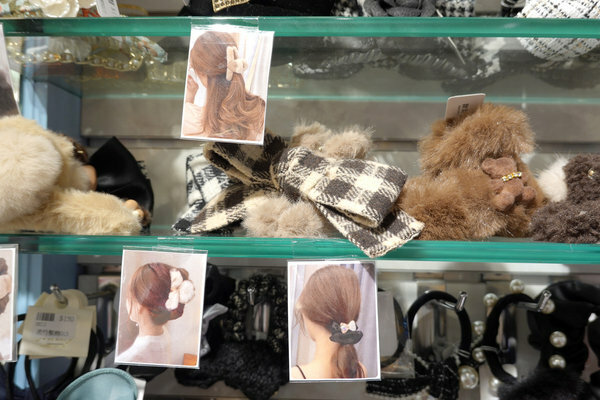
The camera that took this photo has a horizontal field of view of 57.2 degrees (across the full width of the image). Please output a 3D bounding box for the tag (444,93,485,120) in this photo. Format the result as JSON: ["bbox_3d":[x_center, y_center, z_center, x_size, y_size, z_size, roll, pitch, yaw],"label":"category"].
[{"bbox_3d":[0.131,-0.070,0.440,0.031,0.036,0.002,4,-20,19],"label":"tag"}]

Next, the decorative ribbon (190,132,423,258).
[{"bbox_3d":[0.003,-0.003,0.397,0.157,0.082,0.055,0,-1,16],"label":"decorative ribbon"}]

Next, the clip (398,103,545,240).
[{"bbox_3d":[0.130,-0.020,0.420,0.087,0.095,0.070,1,-1,-21],"label":"clip"}]

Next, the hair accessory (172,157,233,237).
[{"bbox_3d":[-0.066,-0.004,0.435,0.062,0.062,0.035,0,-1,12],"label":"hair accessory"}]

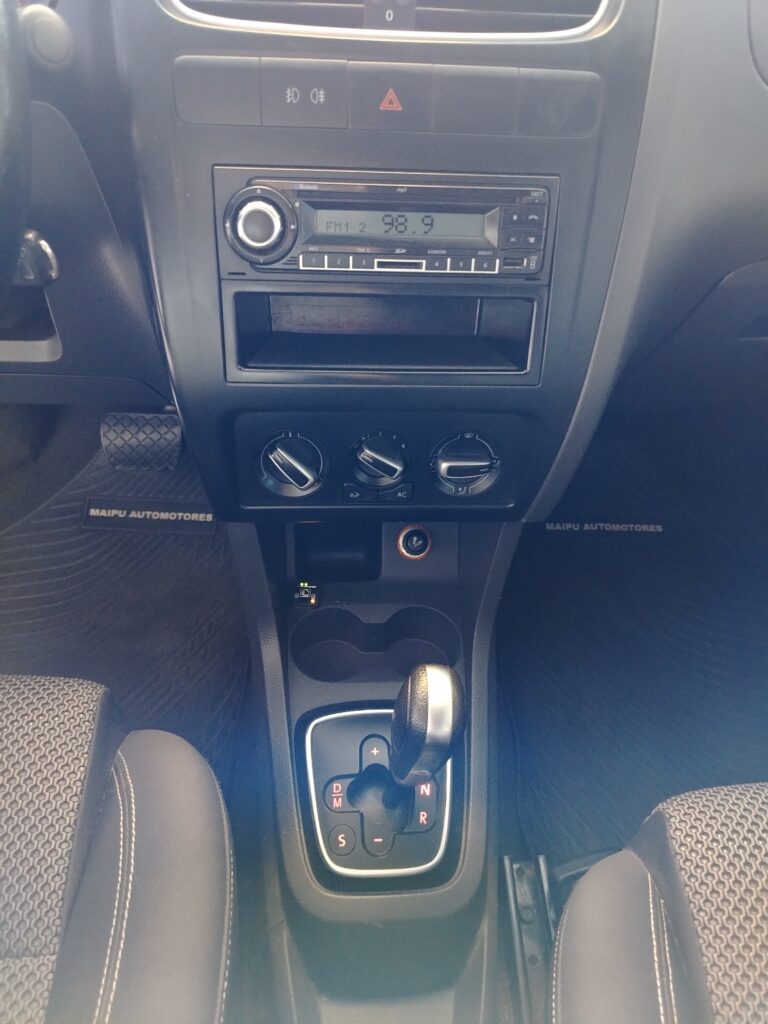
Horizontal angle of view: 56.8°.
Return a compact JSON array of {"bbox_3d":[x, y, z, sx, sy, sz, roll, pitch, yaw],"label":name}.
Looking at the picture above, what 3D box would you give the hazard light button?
[{"bbox_3d":[0.003,-0.218,0.375,0.044,0.032,0.014,0,19,-4],"label":"hazard light button"}]

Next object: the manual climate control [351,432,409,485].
[{"bbox_3d":[-0.002,-0.031,0.427,0.034,0.034,0.022,0,19,-4],"label":"manual climate control"}]

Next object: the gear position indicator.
[{"bbox_3d":[-0.004,0.202,0.522,0.110,0.022,0.122,0,52,-4],"label":"gear position indicator"}]

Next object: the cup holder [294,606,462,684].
[{"bbox_3d":[-0.008,0.130,0.619,0.145,0.056,0.073,0,49,-4],"label":"cup holder"}]

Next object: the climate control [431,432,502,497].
[{"bbox_3d":[0.051,-0.028,0.433,0.041,0.040,0.022,0,19,-4],"label":"climate control"}]

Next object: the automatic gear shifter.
[{"bbox_3d":[0.029,0.141,0.470,0.045,0.084,0.050,1,46,-4],"label":"automatic gear shifter"}]

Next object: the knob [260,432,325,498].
[{"bbox_3d":[-0.056,-0.027,0.426,0.040,0.040,0.022,0,19,-4],"label":"knob"}]

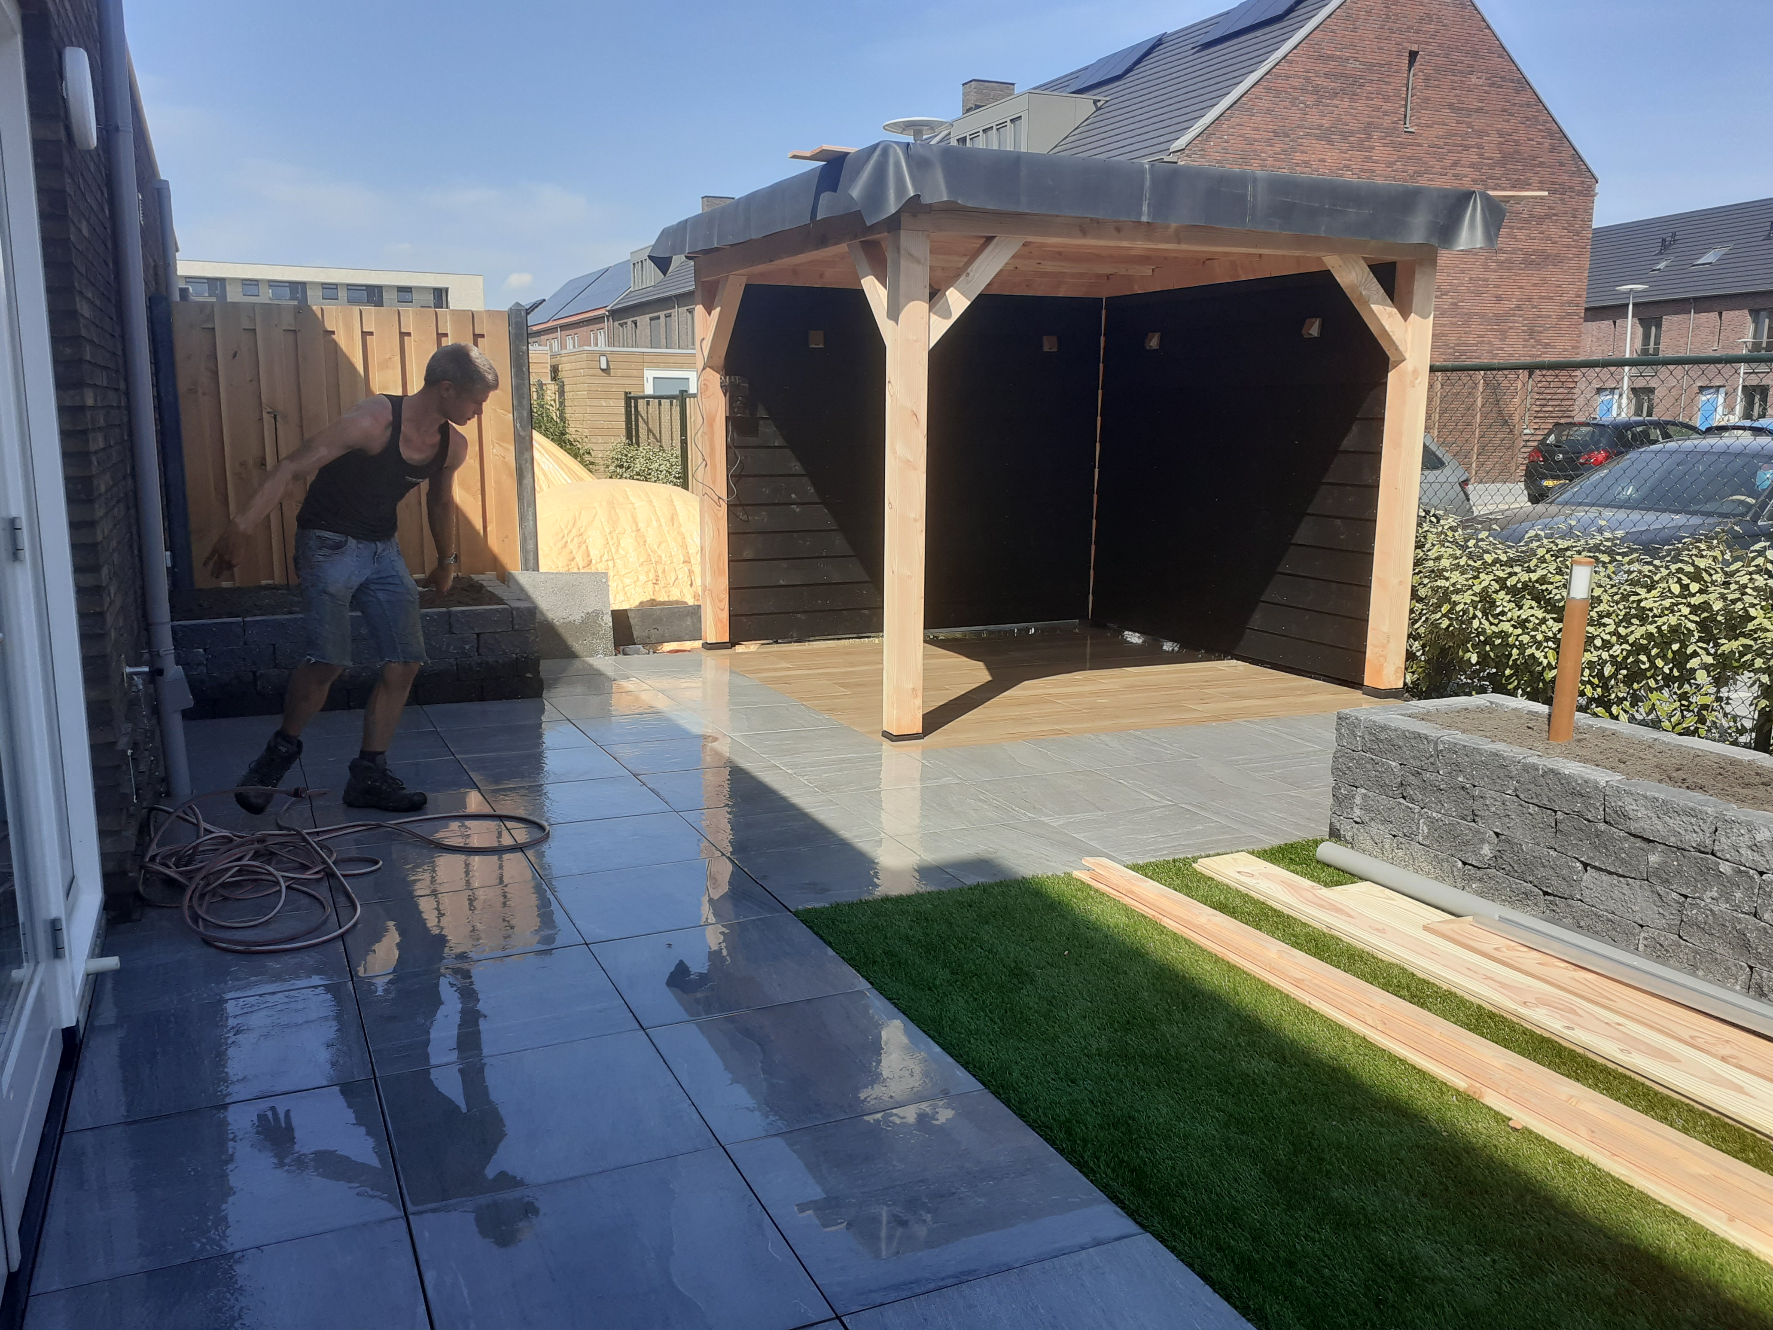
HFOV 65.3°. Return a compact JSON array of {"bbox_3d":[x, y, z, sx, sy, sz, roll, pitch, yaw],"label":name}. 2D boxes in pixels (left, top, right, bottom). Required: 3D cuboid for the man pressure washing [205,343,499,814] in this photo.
[{"bbox_3d":[-1.982,-0.317,5.139,0.700,1.700,0.750,8,12,35],"label":"man pressure washing"}]

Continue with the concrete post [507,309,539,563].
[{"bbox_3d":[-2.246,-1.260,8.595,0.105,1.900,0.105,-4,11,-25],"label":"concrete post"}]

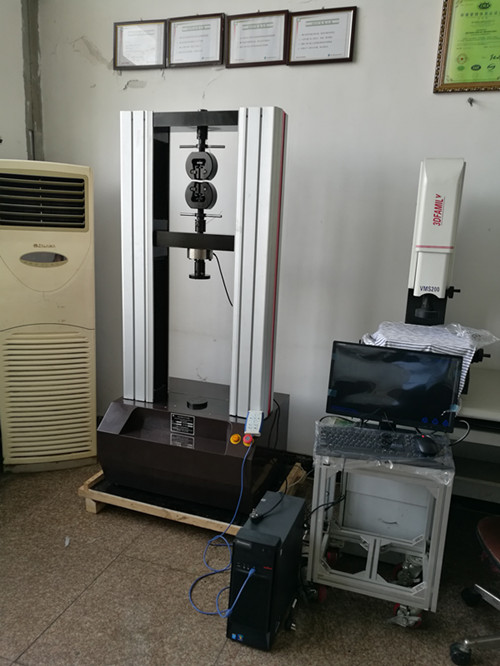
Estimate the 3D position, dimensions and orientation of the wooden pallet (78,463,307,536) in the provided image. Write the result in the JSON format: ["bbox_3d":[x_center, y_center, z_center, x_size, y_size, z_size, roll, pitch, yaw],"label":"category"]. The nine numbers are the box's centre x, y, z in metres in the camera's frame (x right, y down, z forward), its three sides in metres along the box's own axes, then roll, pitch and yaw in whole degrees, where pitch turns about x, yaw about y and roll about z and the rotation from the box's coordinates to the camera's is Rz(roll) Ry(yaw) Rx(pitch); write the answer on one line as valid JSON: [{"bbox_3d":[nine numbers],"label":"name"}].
[{"bbox_3d":[-0.266,0.827,2.780,0.999,0.145,0.725,7,13,19],"label":"wooden pallet"}]

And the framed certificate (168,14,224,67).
[{"bbox_3d":[-0.284,-1.549,2.773,0.320,0.241,0.022,4,16,16],"label":"framed certificate"}]

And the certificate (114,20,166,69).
[{"bbox_3d":[-0.600,-1.577,2.861,0.319,0.241,0.022,6,17,15],"label":"certificate"}]

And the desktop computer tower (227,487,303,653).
[{"bbox_3d":[0.071,0.881,1.972,0.160,0.405,0.346,7,13,19],"label":"desktop computer tower"}]

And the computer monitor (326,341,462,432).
[{"bbox_3d":[0.574,0.233,2.100,0.490,0.354,0.170,7,13,19],"label":"computer monitor"}]

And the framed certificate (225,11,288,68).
[{"bbox_3d":[0.040,-1.508,2.686,0.322,0.250,0.022,5,16,16],"label":"framed certificate"}]

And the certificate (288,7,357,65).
[{"bbox_3d":[0.358,-1.475,2.599,0.325,0.239,0.022,4,18,16],"label":"certificate"}]

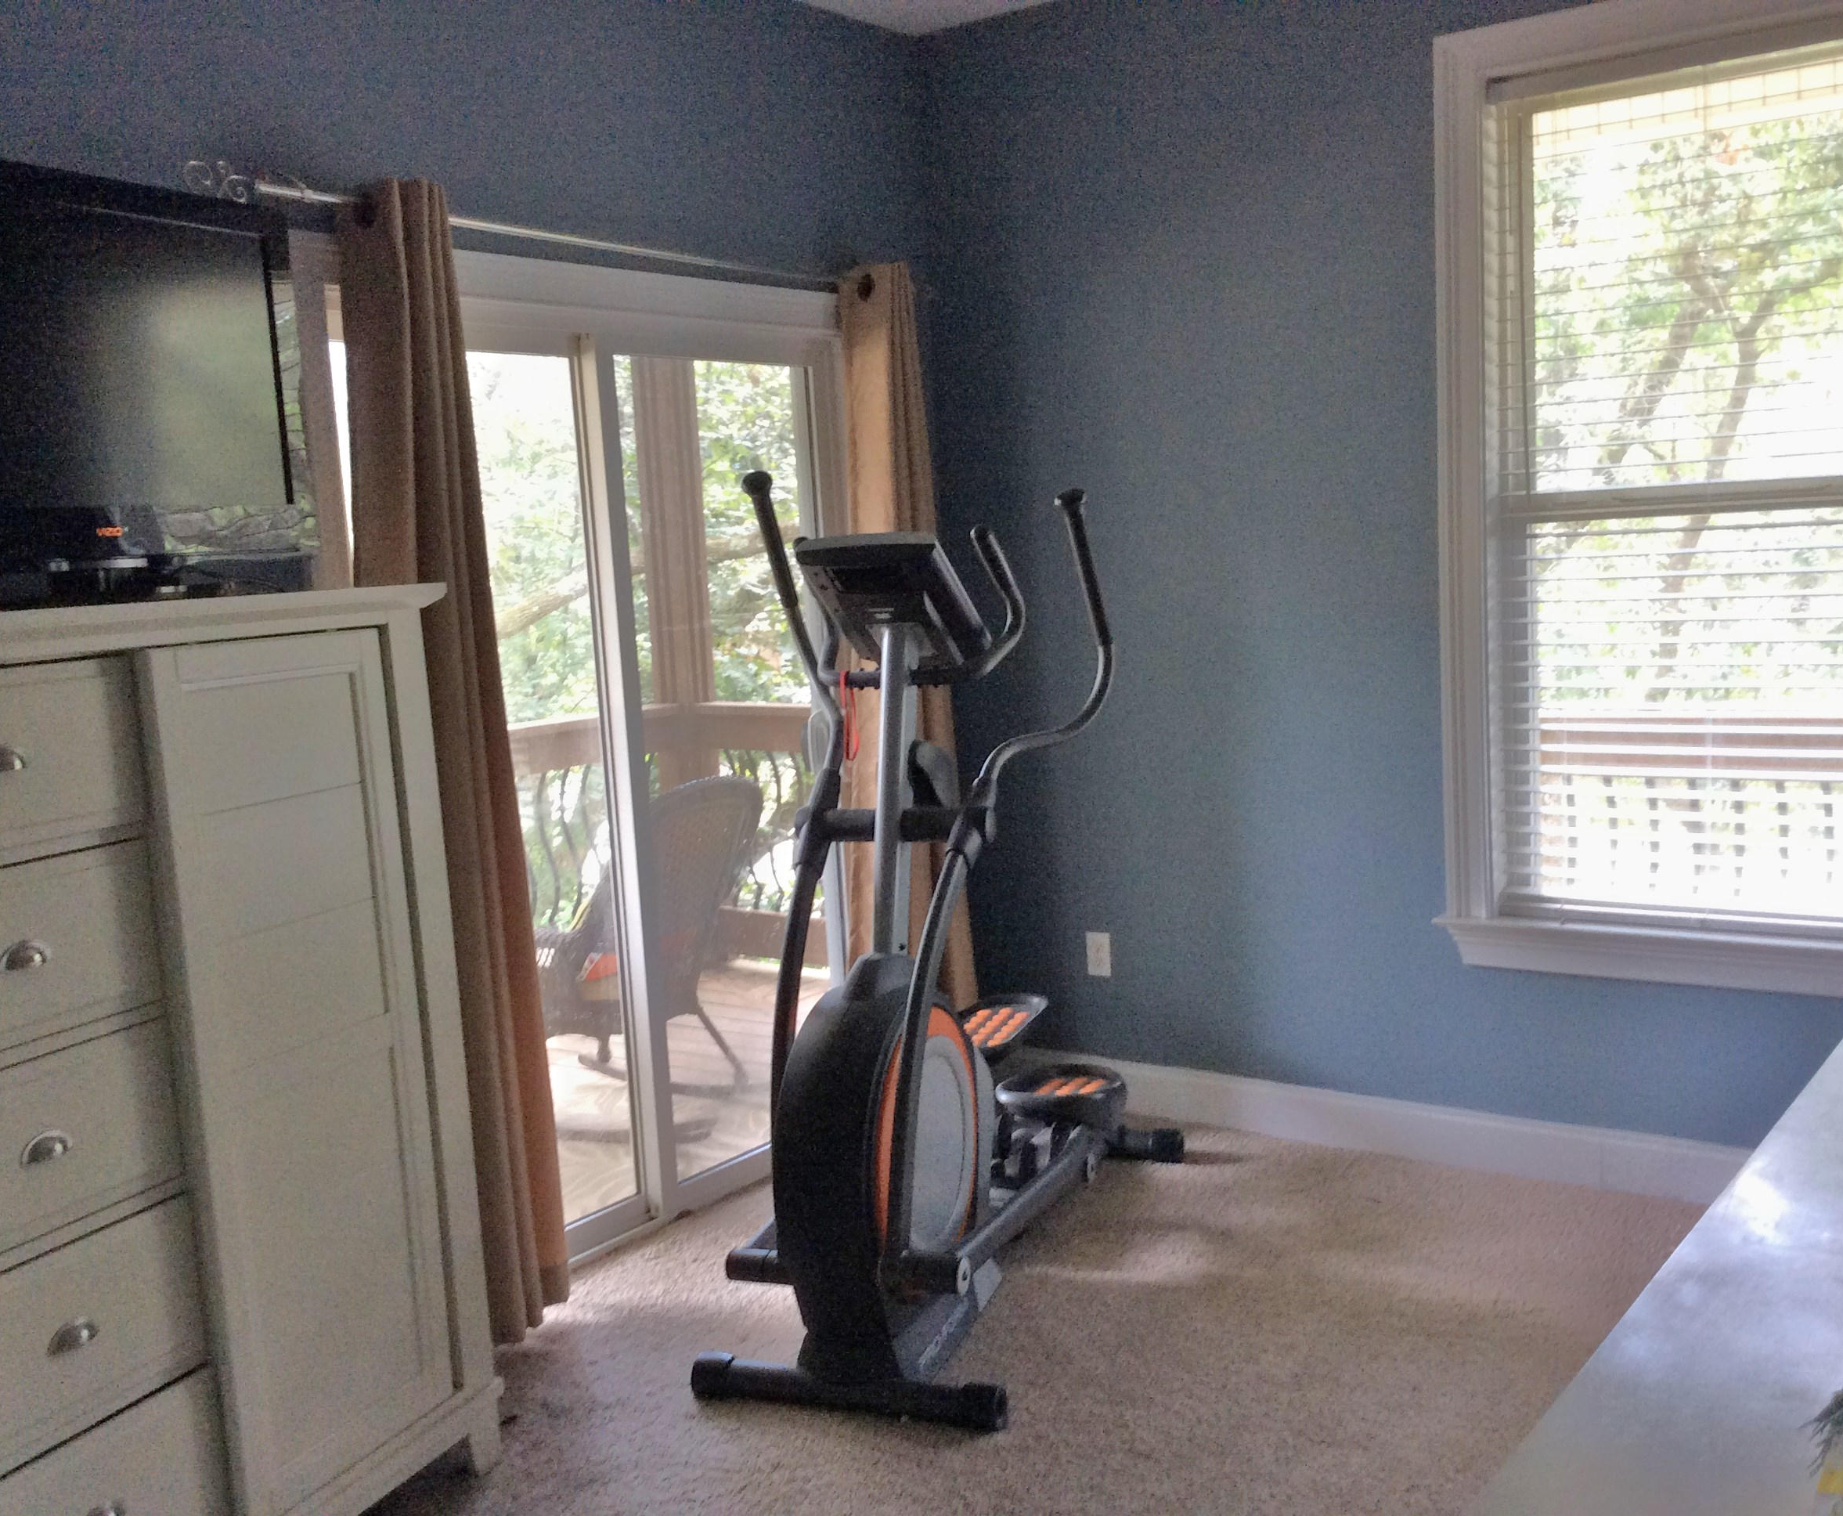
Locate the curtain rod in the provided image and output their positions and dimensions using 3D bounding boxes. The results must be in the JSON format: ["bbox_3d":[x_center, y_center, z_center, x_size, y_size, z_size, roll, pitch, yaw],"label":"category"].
[{"bbox_3d":[-0.613,-1.065,4.051,0.090,0.090,2.100,1,8,37],"label":"curtain rod"}]

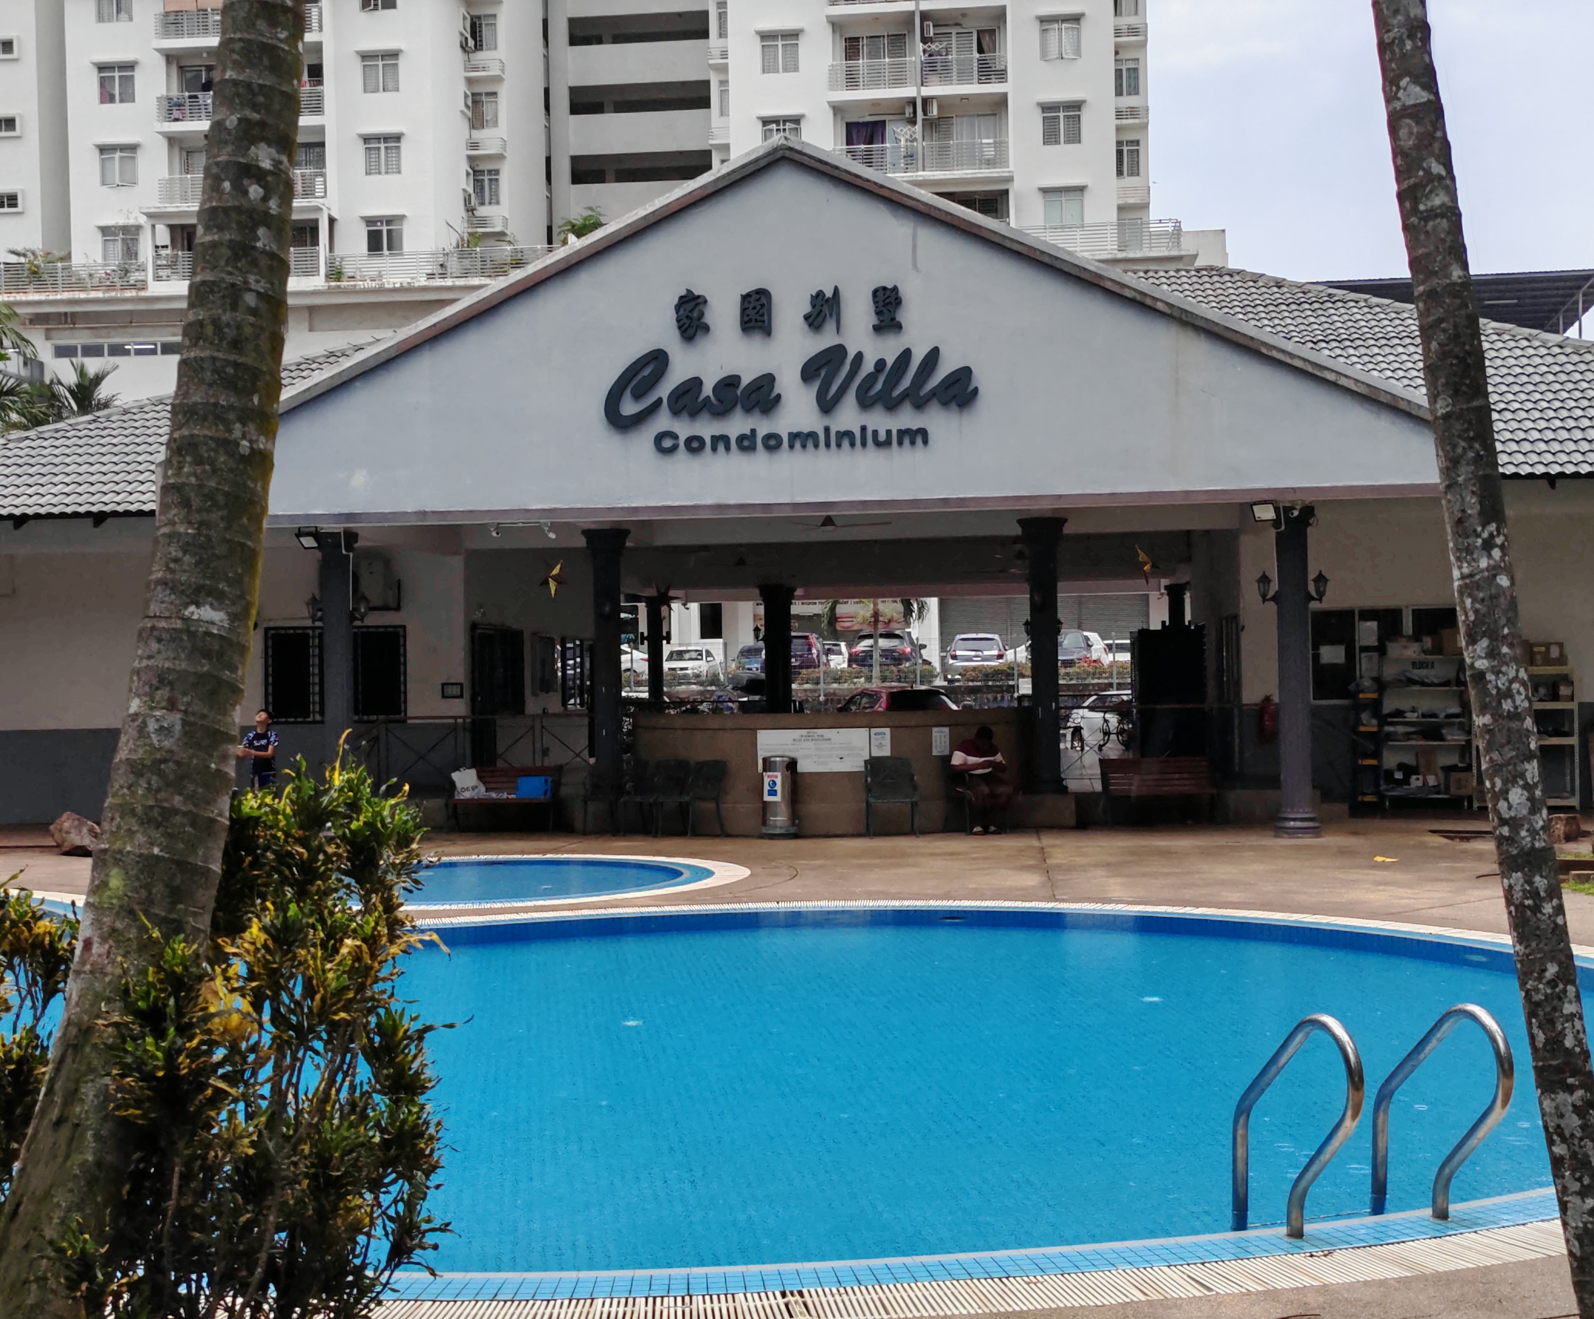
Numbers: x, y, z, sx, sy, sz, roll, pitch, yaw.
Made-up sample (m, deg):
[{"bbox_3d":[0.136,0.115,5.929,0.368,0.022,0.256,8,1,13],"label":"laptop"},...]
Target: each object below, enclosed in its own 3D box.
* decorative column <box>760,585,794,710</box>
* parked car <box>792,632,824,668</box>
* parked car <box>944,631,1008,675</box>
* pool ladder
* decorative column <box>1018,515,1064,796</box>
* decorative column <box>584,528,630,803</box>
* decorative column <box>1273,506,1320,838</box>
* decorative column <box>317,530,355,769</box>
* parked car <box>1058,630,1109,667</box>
[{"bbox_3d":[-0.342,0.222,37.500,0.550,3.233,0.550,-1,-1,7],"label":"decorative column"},{"bbox_3d":[0.104,0.069,63.225,1.800,1.670,4.500,-1,-1,7],"label":"parked car"},{"bbox_3d":[5.687,0.007,63.027,1.700,1.550,4.100,-1,-1,7],"label":"parked car"},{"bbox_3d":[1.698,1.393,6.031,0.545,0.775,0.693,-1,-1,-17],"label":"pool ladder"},{"bbox_3d":[2.772,-0.042,22.750,0.500,3.107,0.500,-1,-1,7],"label":"decorative column"},{"bbox_3d":[-2.150,0.072,23.250,0.500,3.141,0.500,-1,-1,7],"label":"decorative column"},{"bbox_3d":[5.077,0.125,20.600,0.470,3.348,0.470,-1,-1,7],"label":"decorative column"},{"bbox_3d":[-4.915,0.298,21.750,0.460,3.361,0.460,-1,-1,7],"label":"decorative column"},{"bbox_3d":[8.498,-0.062,63.076,1.750,1.560,4.200,-1,-1,7],"label":"parked car"}]

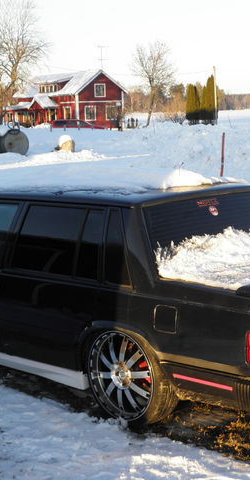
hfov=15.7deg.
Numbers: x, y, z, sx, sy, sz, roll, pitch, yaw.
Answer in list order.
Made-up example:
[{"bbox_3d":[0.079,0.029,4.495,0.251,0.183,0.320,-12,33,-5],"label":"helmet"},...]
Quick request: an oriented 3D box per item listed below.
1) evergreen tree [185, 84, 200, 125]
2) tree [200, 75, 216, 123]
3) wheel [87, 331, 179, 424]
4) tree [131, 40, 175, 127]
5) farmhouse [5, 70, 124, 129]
[{"bbox_3d":[7.079,-14.210,95.000,1.450,4.200,1.450,-1,8,0],"label":"evergreen tree"},{"bbox_3d":[8.378,-14.218,92.000,1.600,5.100,1.600,-1,8,0],"label":"tree"},{"bbox_3d":[0.043,0.794,5.413,0.620,0.620,0.220,7,10,43],"label":"wheel"},{"bbox_3d":[2.894,-15.894,92.000,4.400,8.800,4.400,-1,8,0],"label":"tree"},{"bbox_3d":[-6.592,-15.178,98.700,8.000,6.200,13.000,-6,10,-33],"label":"farmhouse"}]

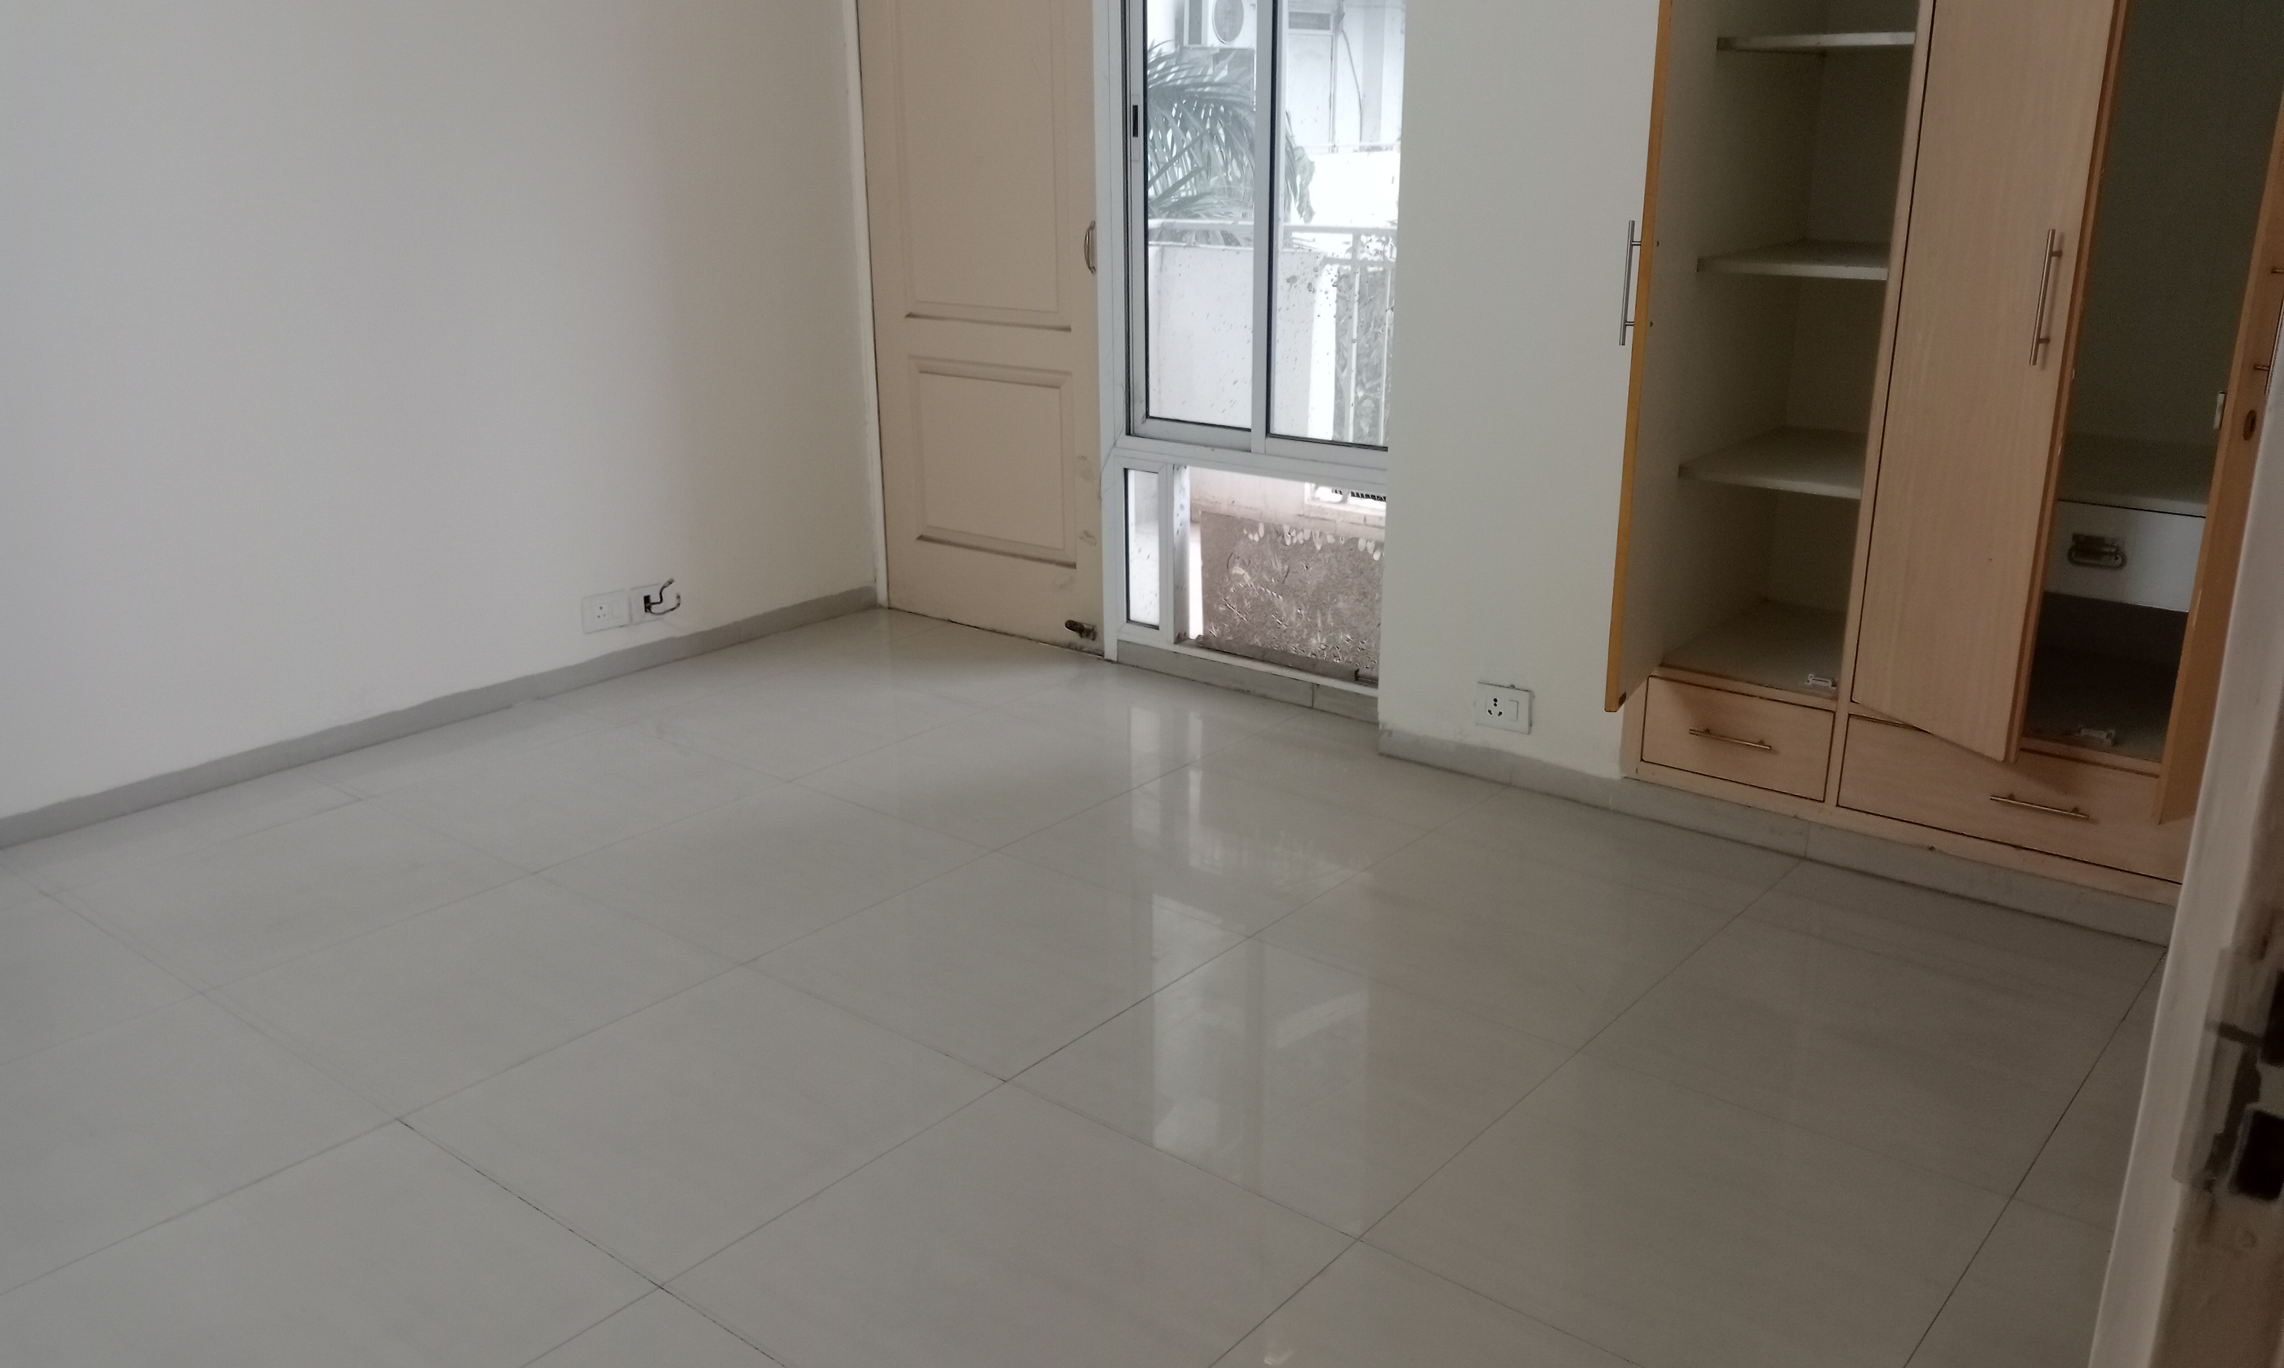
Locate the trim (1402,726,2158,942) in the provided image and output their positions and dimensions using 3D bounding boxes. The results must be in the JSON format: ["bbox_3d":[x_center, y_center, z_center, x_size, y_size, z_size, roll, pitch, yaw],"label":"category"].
[{"bbox_3d":[1.137,0.264,3.467,1.600,0.072,0.020,14,23,37],"label":"trim"}]

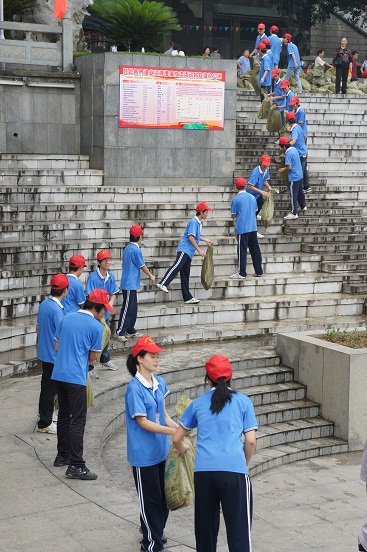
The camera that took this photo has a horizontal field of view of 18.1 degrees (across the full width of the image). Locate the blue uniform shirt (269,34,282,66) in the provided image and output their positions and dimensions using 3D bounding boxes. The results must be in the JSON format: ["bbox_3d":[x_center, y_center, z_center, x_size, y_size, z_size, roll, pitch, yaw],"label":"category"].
[{"bbox_3d":[2.434,-5.973,30.400,0.450,0.821,0.300,-1,7,-21],"label":"blue uniform shirt"}]

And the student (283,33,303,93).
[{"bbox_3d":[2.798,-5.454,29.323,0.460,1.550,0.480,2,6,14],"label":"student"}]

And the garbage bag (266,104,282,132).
[{"bbox_3d":[2.032,-3.509,25.600,0.270,0.640,0.360,2,6,11],"label":"garbage bag"}]

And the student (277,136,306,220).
[{"bbox_3d":[2.067,-1.886,21.722,0.460,1.570,0.470,3,6,19],"label":"student"}]

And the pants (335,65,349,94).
[{"bbox_3d":[4.194,-5.227,30.500,0.360,0.792,0.240,1,6,6],"label":"pants"}]

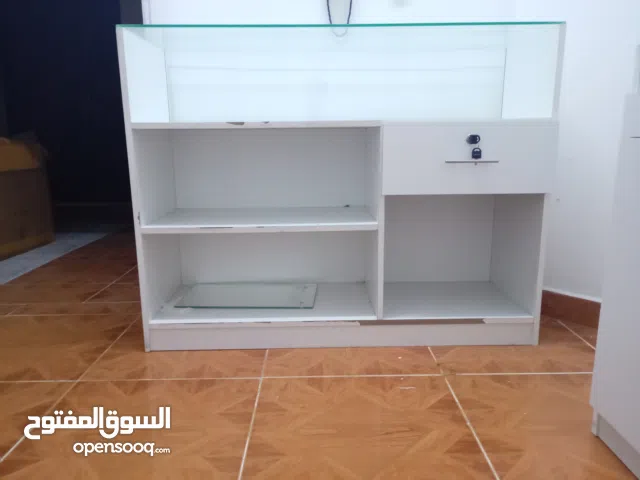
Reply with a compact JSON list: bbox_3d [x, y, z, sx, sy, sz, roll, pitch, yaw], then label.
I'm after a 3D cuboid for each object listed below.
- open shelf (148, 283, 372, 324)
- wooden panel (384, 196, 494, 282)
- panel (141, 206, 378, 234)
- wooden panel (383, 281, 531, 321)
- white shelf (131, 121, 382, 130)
[{"bbox_3d":[-0.168,0.209,1.540,0.672,0.018,0.343,-1,12,-1],"label":"open shelf"},{"bbox_3d":[0.407,-0.032,1.681,0.450,0.381,0.018,-1,12,-1],"label":"wooden panel"},{"bbox_3d":[-0.171,-0.070,1.480,0.672,0.018,0.343,-1,12,-1],"label":"panel"},{"bbox_3d":[0.411,0.202,1.547,0.450,0.018,0.343,-1,12,-1],"label":"wooden panel"},{"bbox_3d":[-0.170,-0.350,1.426,0.683,0.018,0.351,-1,12,-1],"label":"white shelf"}]

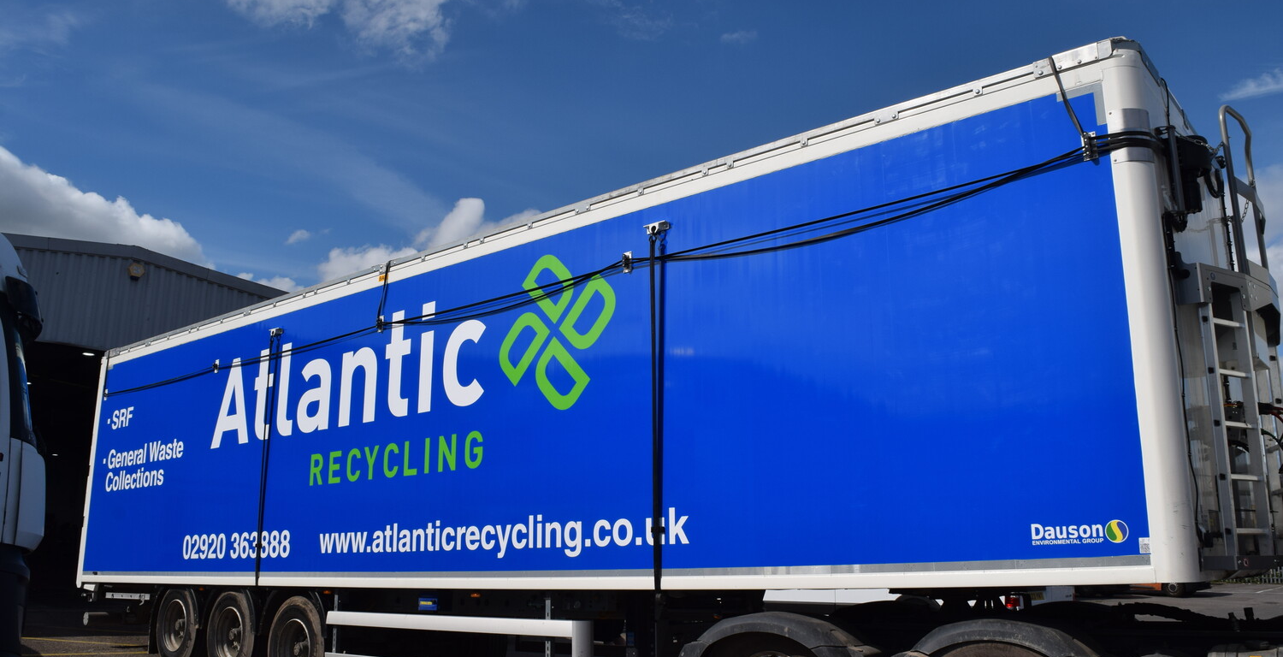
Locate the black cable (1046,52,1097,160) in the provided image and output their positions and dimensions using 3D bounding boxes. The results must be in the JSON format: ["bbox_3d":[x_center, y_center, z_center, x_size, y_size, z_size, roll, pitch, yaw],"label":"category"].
[{"bbox_3d":[2.657,-1.390,5.969,0.192,0.769,0.071,-11,-18,37],"label":"black cable"}]

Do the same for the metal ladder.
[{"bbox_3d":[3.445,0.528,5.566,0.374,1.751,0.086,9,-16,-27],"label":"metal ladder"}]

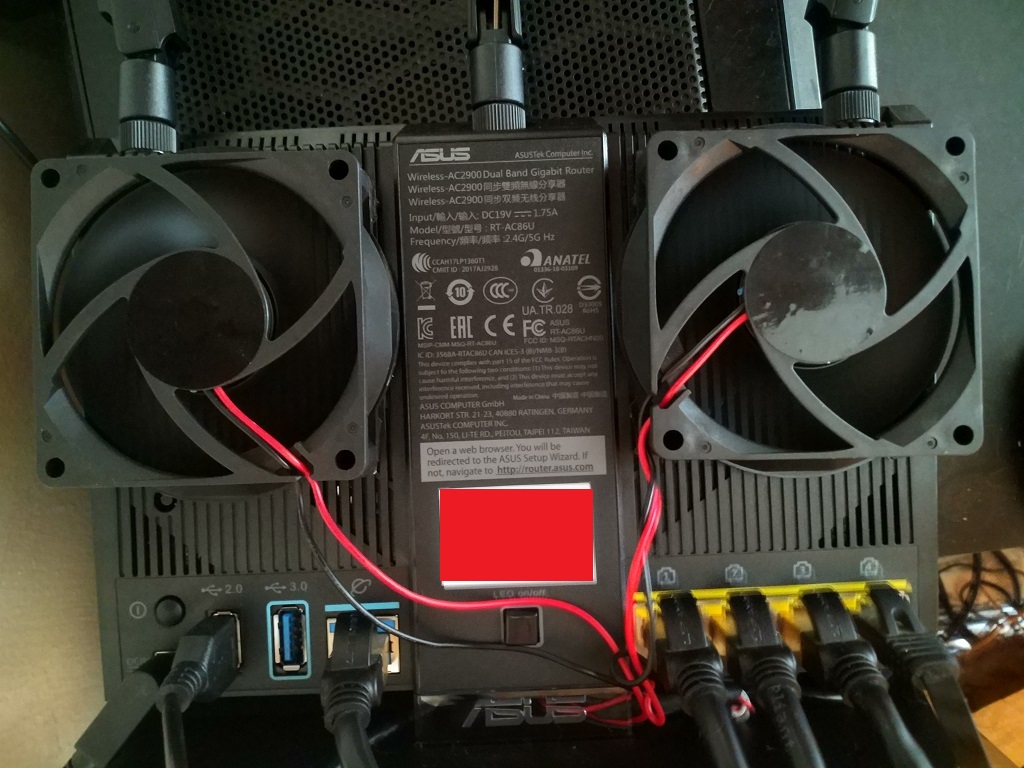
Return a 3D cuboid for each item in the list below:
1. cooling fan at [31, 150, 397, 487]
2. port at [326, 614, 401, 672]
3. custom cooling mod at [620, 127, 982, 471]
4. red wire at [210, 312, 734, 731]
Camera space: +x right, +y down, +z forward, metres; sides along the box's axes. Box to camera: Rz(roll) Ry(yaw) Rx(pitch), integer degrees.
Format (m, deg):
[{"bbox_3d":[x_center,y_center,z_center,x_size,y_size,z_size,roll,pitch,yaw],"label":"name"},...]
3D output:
[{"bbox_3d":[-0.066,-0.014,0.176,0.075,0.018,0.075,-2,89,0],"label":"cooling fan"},{"bbox_3d":[-0.033,0.058,0.184,0.016,0.013,0.013,-2,92,0],"label":"port"},{"bbox_3d":[0.064,-0.019,0.176,0.075,0.018,0.075,-1,89,0],"label":"custom cooling mod"},{"bbox_3d":[-0.007,0.029,0.171,0.109,0.023,0.086,-2,89,0],"label":"red wire"}]

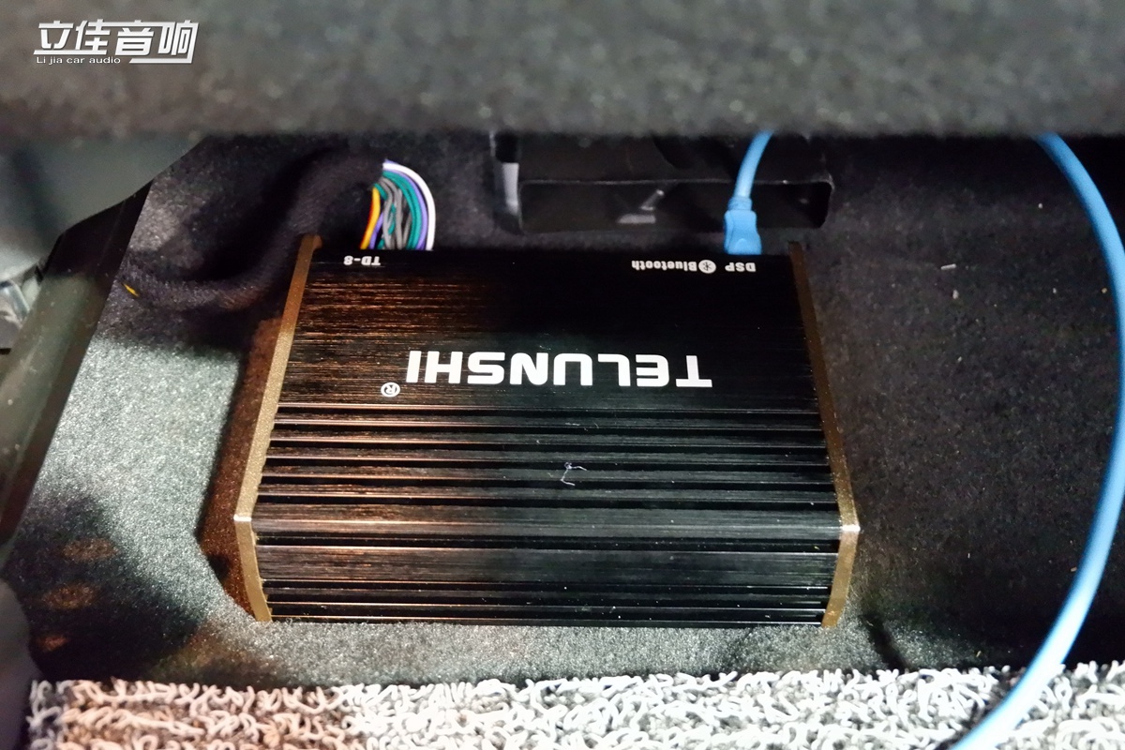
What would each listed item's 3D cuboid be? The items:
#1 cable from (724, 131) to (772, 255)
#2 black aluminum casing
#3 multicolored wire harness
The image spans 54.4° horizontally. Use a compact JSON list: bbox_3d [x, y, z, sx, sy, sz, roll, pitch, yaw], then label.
[{"bbox_3d":[0.073,-0.068,0.428,0.021,0.037,0.051,1,48,-1],"label":"cable"},{"bbox_3d":[-0.004,0.013,0.377,0.183,0.044,0.141,1,48,-1],"label":"black aluminum casing"},{"bbox_3d":[-0.066,-0.065,0.437,0.037,0.026,0.051,1,48,-1],"label":"multicolored wire harness"}]

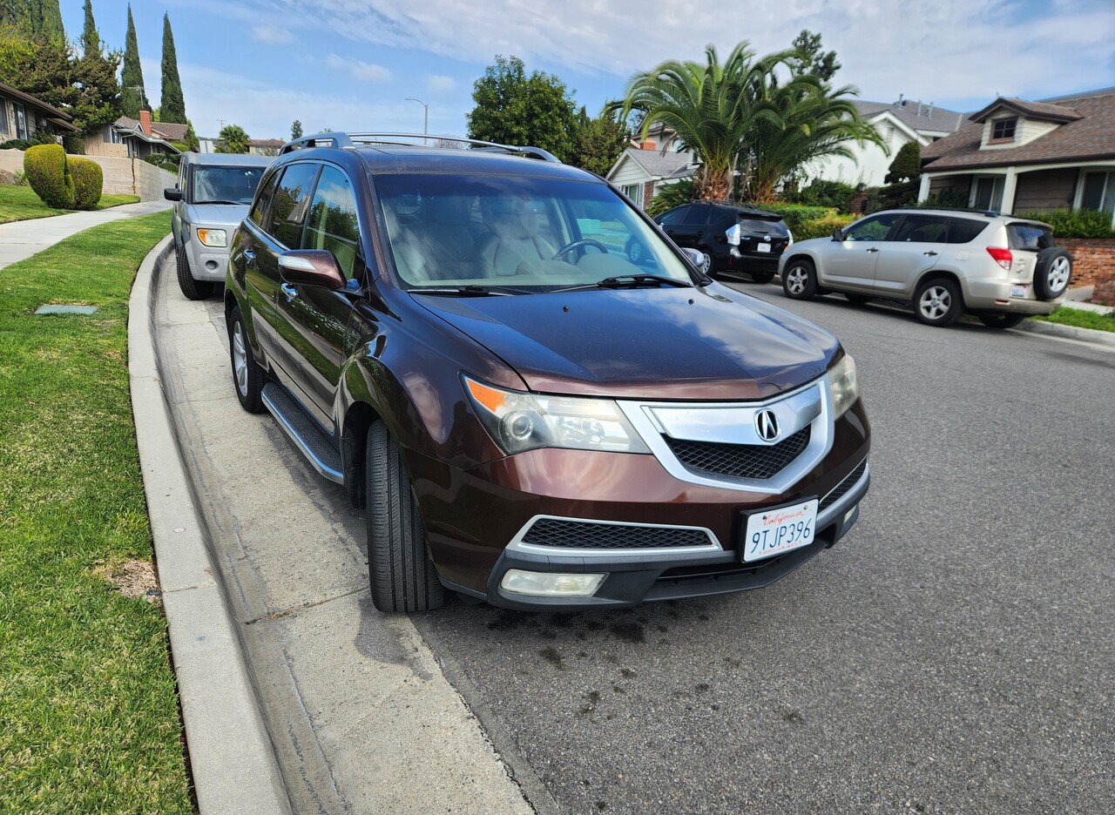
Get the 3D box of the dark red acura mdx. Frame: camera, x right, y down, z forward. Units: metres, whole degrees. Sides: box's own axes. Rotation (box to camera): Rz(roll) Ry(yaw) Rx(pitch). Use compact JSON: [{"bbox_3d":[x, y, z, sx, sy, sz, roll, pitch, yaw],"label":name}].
[{"bbox_3d":[-0.535,-0.564,4.156,2.030,1.740,4.870,-7,18,-29],"label":"dark red acura mdx"}]

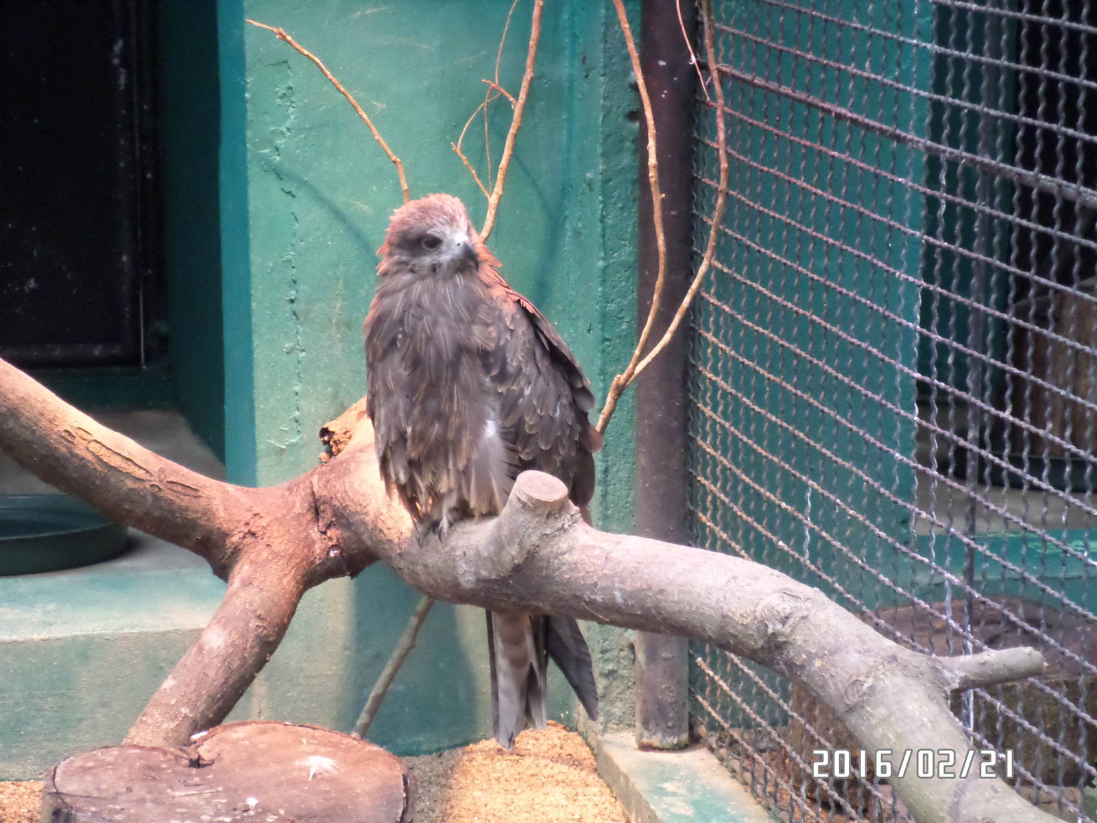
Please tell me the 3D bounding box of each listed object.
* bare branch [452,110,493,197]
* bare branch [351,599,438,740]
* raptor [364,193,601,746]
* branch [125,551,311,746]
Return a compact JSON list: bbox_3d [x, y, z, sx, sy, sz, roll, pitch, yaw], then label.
[{"bbox_3d":[-0.073,-0.246,3.330,0.042,0.088,0.030,0,12,0],"label":"bare branch"},{"bbox_3d":[-0.146,0.240,3.280,0.014,0.160,0.014,28,11,0],"label":"bare branch"},{"bbox_3d":[-0.059,0.052,3.120,0.185,0.520,0.220,6,13,26],"label":"raptor"},{"bbox_3d":[-0.297,0.215,3.120,0.070,0.200,0.070,30,10,0],"label":"branch"}]

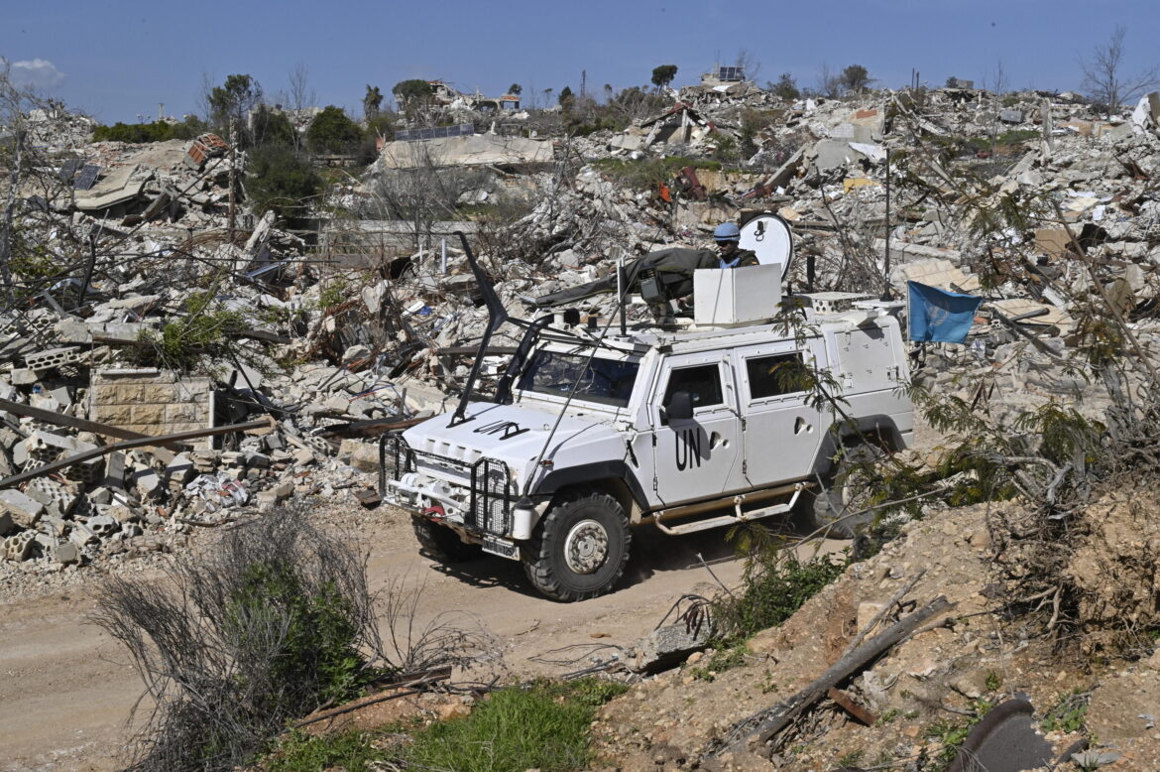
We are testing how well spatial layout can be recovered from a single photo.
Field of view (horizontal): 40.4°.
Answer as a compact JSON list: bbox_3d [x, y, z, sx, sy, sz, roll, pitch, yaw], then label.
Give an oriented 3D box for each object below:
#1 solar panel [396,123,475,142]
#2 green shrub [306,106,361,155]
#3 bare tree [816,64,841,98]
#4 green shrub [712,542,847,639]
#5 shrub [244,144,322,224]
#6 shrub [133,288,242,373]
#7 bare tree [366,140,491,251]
[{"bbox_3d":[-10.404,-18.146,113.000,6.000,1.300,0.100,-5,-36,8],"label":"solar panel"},{"bbox_3d":[-14.253,-14.860,92.000,3.238,2.949,3.076,-2,9,-8],"label":"green shrub"},{"bbox_3d":[22.829,-27.977,145.000,2.369,3.190,2.132,1,9,9],"label":"bare tree"},{"bbox_3d":[1.456,1.500,11.500,0.934,0.659,0.747,0,9,7],"label":"green shrub"},{"bbox_3d":[-12.757,-8.697,68.000,3.248,3.504,3.086,-2,9,-10],"label":"shrub"},{"bbox_3d":[-4.562,-0.642,18.400,1.230,0.901,1.107,-3,9,-14],"label":"shrub"},{"bbox_3d":[-5.499,-6.896,57.000,4.514,4.012,4.062,-2,9,-5],"label":"bare tree"}]

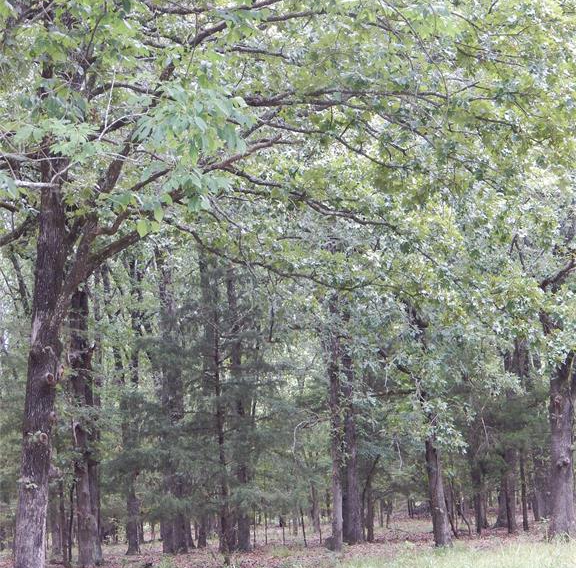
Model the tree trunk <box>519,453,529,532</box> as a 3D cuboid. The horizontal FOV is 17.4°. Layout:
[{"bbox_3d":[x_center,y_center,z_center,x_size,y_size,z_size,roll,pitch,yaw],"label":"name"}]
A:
[{"bbox_3d":[6.759,5.953,54.127,0.272,2.225,0.258,0,-7,0],"label":"tree trunk"}]

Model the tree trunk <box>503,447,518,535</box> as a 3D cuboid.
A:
[{"bbox_3d":[6.270,5.787,53.137,0.436,2.409,0.405,0,-7,0],"label":"tree trunk"}]

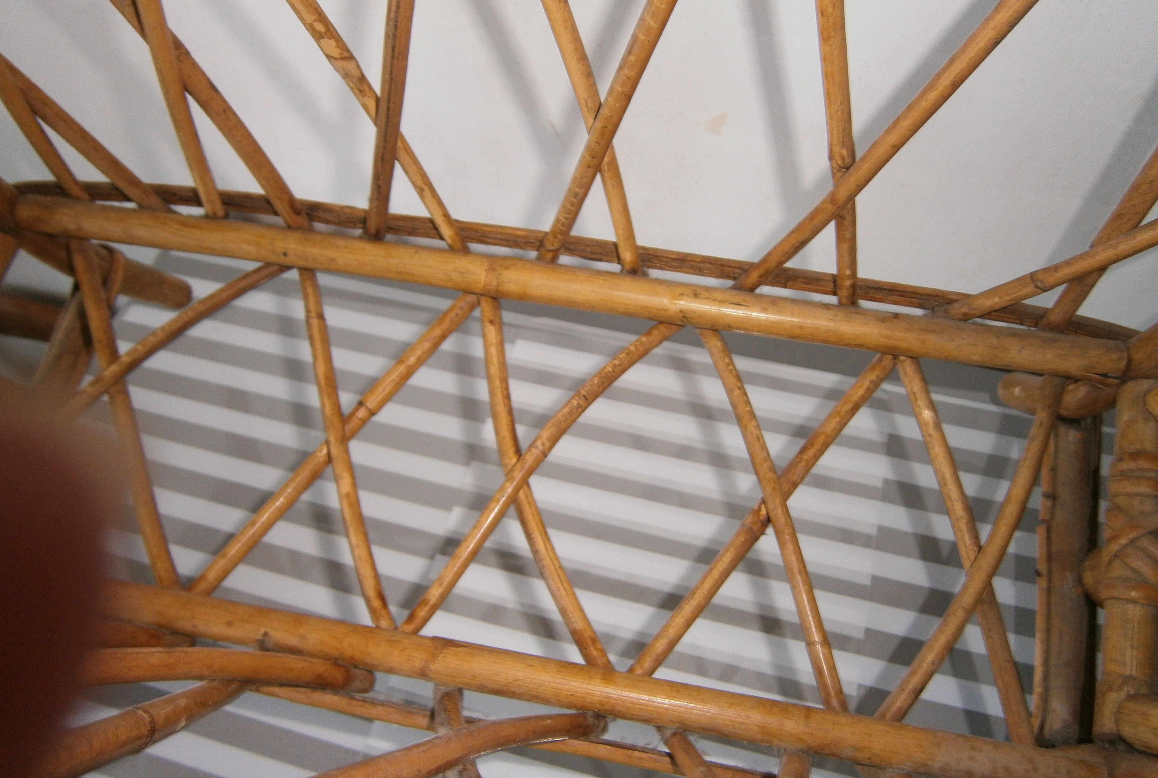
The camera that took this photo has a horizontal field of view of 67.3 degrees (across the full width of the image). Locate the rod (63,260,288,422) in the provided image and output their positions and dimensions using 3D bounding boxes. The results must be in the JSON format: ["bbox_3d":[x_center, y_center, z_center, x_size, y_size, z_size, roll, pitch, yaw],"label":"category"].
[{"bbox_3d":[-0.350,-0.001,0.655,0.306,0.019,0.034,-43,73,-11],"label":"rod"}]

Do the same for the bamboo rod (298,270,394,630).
[{"bbox_3d":[-0.164,0.031,0.604,0.018,0.015,0.293,-17,69,-2],"label":"bamboo rod"}]

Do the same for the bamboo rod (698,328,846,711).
[{"bbox_3d":[0.123,0.074,0.563,0.021,0.016,0.278,-15,69,-1],"label":"bamboo rod"}]

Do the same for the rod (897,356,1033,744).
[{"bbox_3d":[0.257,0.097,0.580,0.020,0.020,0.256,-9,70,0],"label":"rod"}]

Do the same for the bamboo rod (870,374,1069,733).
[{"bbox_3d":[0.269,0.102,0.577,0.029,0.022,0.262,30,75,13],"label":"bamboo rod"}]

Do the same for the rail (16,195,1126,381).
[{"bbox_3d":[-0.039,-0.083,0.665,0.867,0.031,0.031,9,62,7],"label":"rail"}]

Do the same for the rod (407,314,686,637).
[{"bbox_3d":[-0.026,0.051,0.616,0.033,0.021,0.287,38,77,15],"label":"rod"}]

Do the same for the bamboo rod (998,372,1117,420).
[{"bbox_3d":[0.334,0.004,0.598,0.093,0.030,0.030,5,59,7],"label":"bamboo rod"}]

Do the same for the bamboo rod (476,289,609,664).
[{"bbox_3d":[-0.024,0.051,0.584,0.026,0.016,0.288,-16,69,-1],"label":"bamboo rod"}]

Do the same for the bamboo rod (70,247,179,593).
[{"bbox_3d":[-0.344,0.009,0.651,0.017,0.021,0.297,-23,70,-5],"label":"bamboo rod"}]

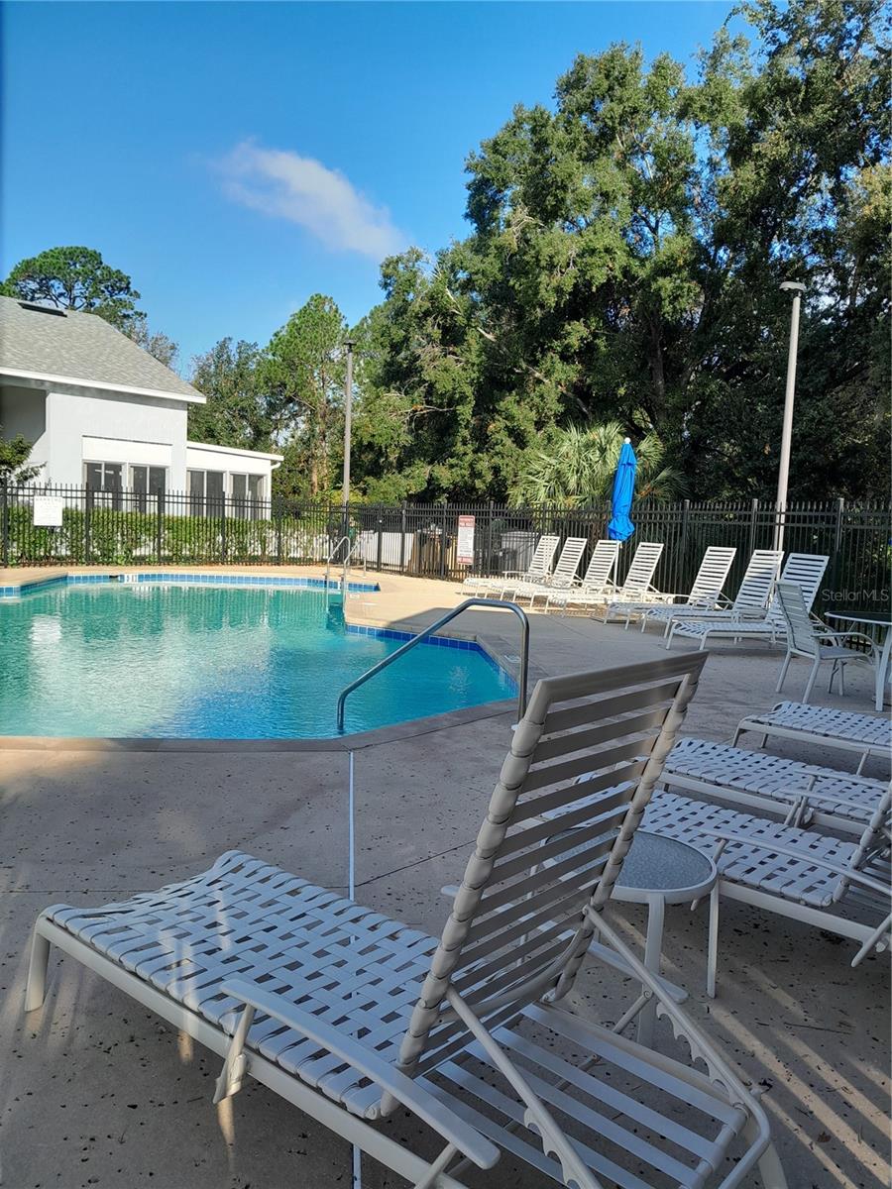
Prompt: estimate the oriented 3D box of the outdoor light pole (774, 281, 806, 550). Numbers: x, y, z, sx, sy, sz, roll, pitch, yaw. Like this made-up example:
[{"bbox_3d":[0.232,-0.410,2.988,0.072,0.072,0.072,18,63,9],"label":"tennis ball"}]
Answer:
[{"bbox_3d":[6.189,-2.706,17.070,0.480,5.952,0.360,0,5,-25],"label":"outdoor light pole"}]

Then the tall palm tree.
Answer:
[{"bbox_3d":[3.123,-1.823,19.507,3.400,3.504,3.100,2,5,0],"label":"tall palm tree"}]

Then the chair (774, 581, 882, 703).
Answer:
[{"bbox_3d":[3.170,0.412,7.755,0.646,0.950,0.600,3,5,3],"label":"chair"}]

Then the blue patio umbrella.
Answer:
[{"bbox_3d":[2.793,-1.103,14.950,0.450,2.806,0.450,2,5,0],"label":"blue patio umbrella"}]

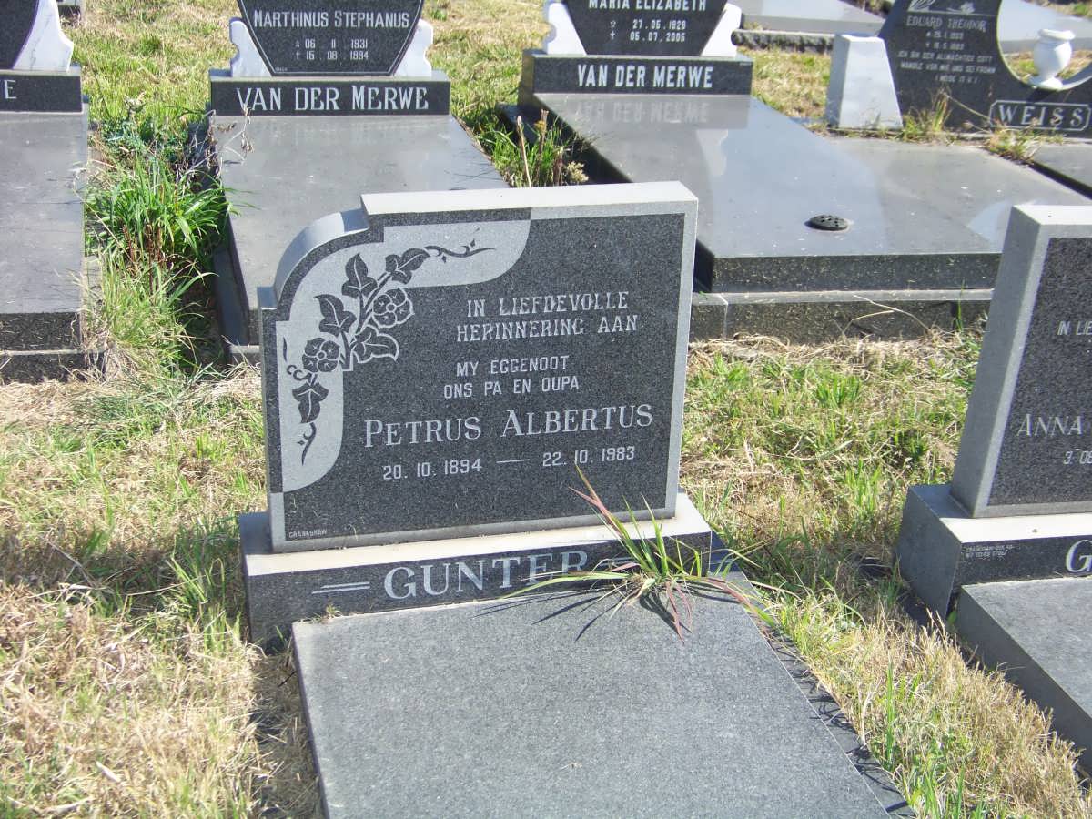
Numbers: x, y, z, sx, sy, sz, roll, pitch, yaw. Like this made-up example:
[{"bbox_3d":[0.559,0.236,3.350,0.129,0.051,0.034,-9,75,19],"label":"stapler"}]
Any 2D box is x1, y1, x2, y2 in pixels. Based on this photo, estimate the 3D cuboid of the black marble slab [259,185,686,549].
[{"bbox_3d":[-0.127,-0.076,2.832,0.770,0.637,0.114,-4,25,-13],"label":"black marble slab"}]

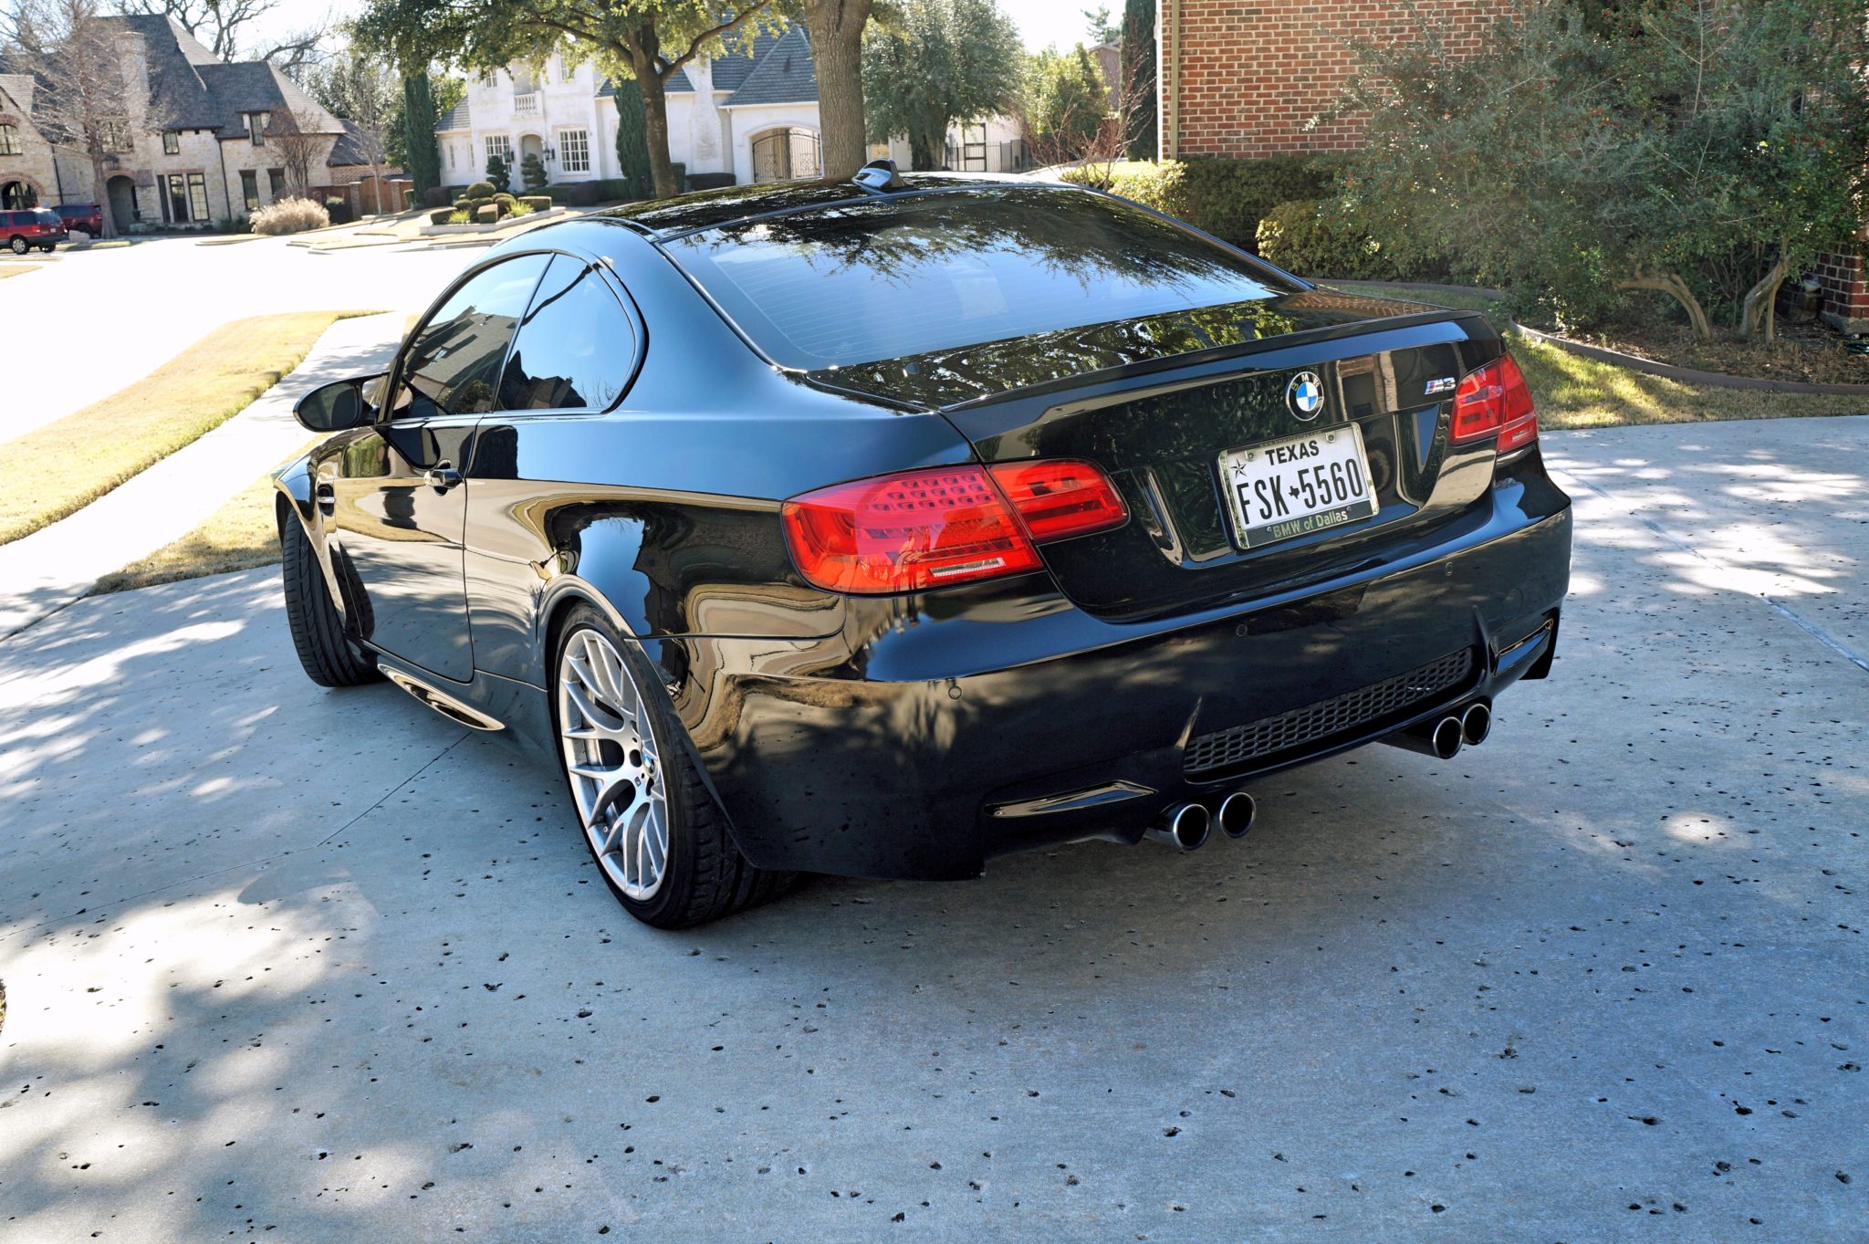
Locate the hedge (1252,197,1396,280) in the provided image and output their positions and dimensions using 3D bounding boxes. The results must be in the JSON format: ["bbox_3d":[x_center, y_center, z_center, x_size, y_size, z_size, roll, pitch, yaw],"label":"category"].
[{"bbox_3d":[3.719,-3.665,15.400,1.400,0.750,0.950,-4,14,-6],"label":"hedge"}]

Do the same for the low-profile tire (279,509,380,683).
[{"bbox_3d":[-1.983,-0.118,5.419,0.250,0.650,0.650,-8,13,-9],"label":"low-profile tire"}]

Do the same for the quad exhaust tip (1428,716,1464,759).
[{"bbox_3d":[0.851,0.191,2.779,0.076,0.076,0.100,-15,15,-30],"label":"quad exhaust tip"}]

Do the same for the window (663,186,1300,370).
[{"bbox_3d":[0.088,-0.723,3.180,1.200,0.100,0.710,-15,40,-30],"label":"window"}]

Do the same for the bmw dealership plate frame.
[{"bbox_3d":[0.583,-0.219,2.569,0.311,0.158,0.020,-15,3,-30],"label":"bmw dealership plate frame"}]

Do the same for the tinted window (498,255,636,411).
[{"bbox_3d":[-0.749,-0.610,3.321,0.060,0.364,0.711,17,-2,-34],"label":"tinted window"}]

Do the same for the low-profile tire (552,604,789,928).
[{"bbox_3d":[-0.491,0.237,3.035,0.270,0.662,0.662,-15,15,-30],"label":"low-profile tire"}]

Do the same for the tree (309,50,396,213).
[{"bbox_3d":[-25.117,-21.138,69.177,3.600,6.657,3.600,-7,15,-18],"label":"tree"}]

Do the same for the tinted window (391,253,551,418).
[{"bbox_3d":[-1.153,-0.673,3.933,0.050,0.400,1.000,15,-1,-33],"label":"tinted window"}]

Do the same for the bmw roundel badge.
[{"bbox_3d":[0.593,-0.363,2.581,0.082,0.082,0.015,-14,2,-31],"label":"bmw roundel badge"}]

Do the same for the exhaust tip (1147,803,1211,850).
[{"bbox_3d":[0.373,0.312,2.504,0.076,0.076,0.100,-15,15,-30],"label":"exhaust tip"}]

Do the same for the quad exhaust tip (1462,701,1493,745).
[{"bbox_3d":[0.934,0.173,2.909,0.078,0.078,0.120,-14,15,-31],"label":"quad exhaust tip"}]

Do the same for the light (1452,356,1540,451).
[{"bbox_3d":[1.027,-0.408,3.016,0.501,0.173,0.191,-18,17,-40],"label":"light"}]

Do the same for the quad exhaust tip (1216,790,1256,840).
[{"bbox_3d":[0.449,0.300,2.605,0.078,0.078,0.120,-14,15,-31],"label":"quad exhaust tip"}]

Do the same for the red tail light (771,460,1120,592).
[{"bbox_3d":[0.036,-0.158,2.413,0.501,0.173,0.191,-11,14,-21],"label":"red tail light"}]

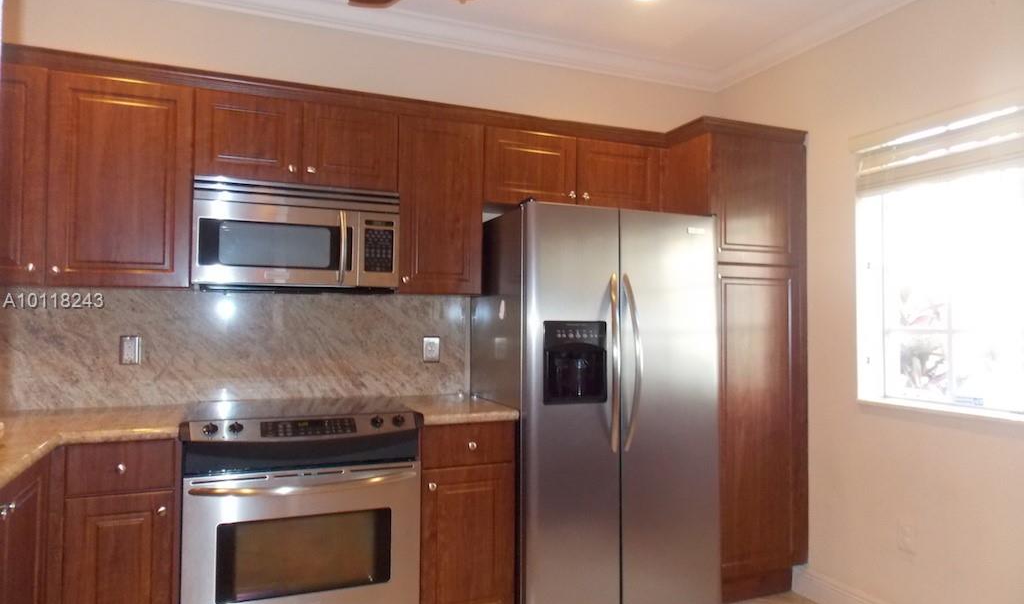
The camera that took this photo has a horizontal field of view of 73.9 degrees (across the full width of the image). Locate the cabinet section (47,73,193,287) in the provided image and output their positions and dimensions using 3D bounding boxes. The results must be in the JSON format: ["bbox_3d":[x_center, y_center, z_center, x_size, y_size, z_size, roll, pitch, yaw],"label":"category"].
[{"bbox_3d":[-1.440,-0.415,2.557,0.447,0.735,0.324,1,-2,-23],"label":"cabinet section"}]

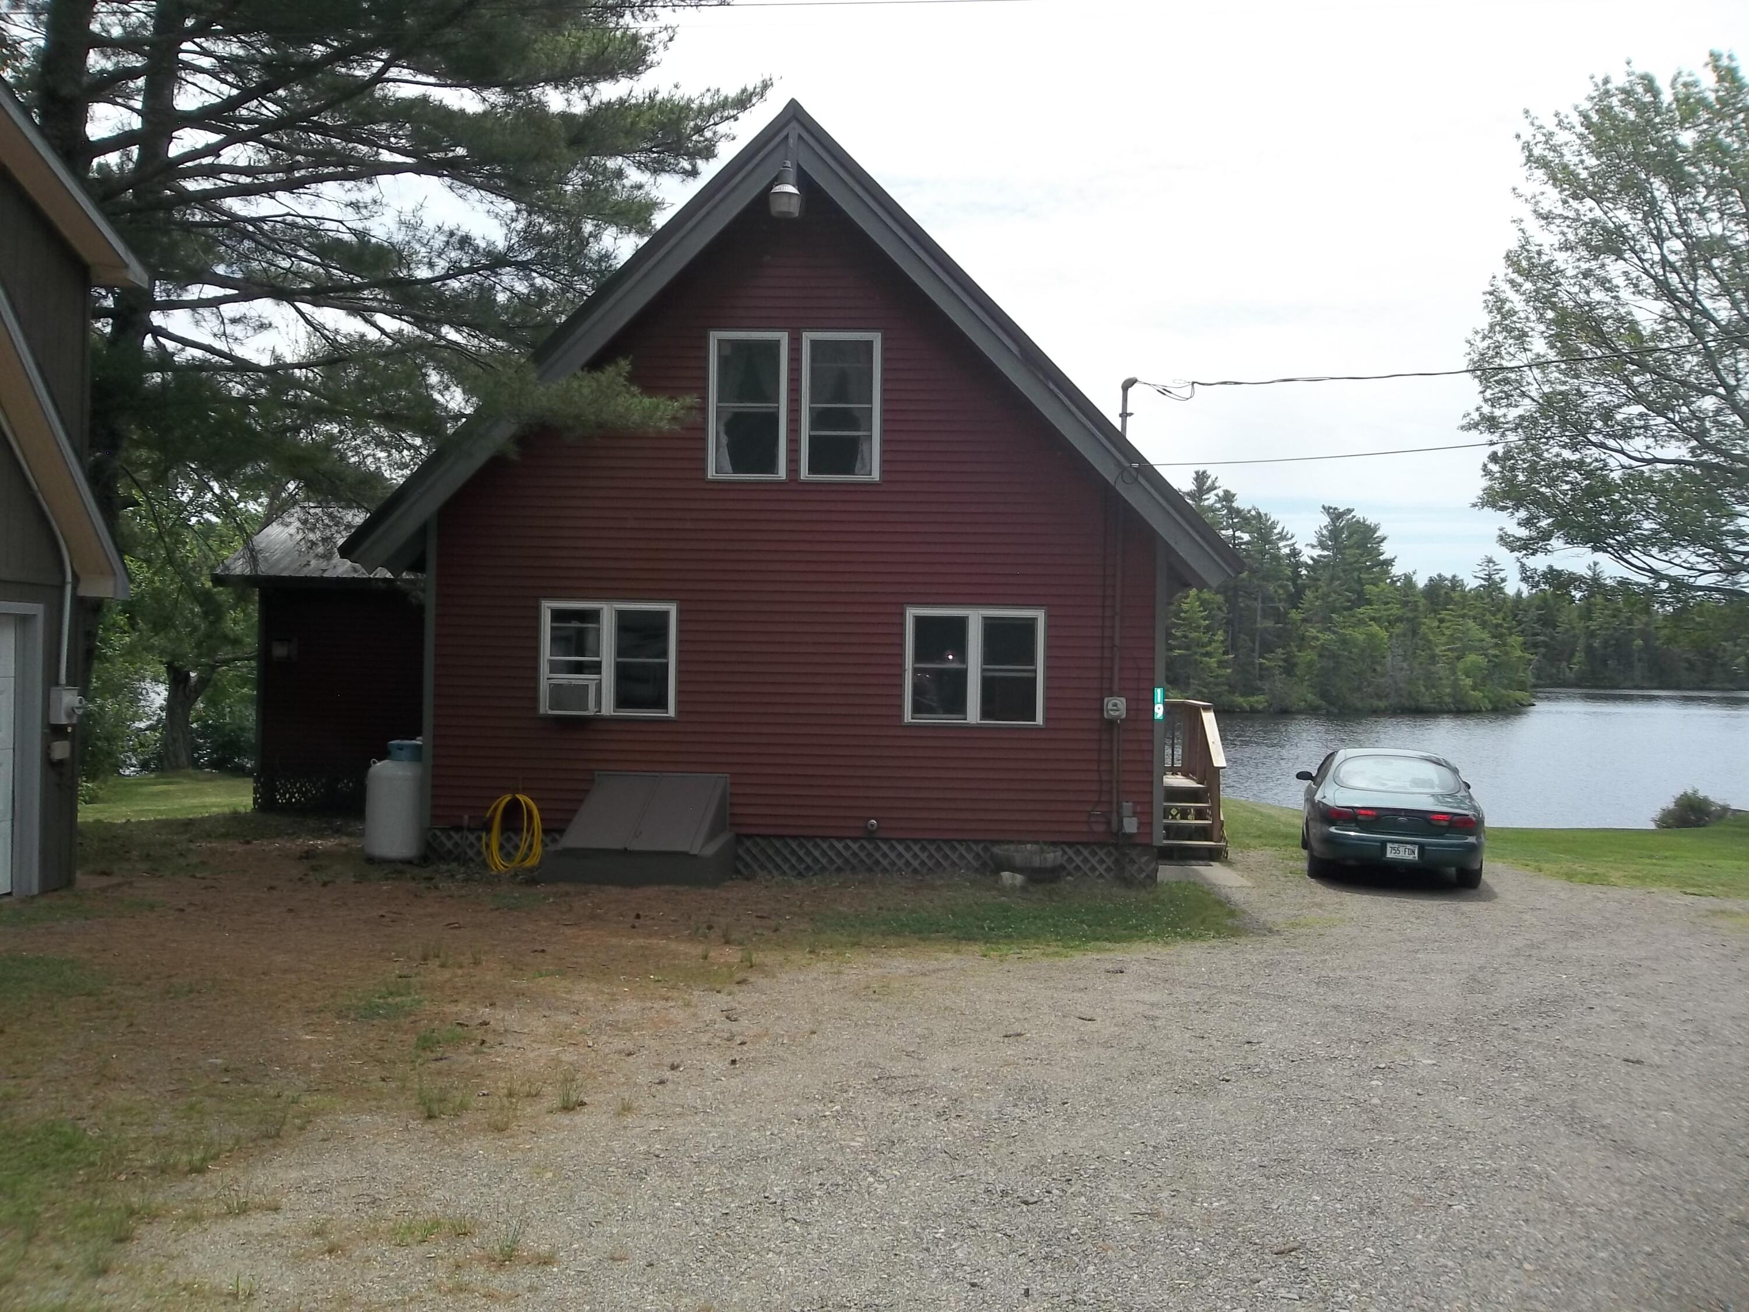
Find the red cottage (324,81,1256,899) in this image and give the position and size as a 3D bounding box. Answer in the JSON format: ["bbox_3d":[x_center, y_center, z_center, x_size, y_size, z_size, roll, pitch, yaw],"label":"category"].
[{"bbox_3d":[-0.611,-1.511,18.262,8.664,7.506,10.500,1,0,3],"label":"red cottage"}]

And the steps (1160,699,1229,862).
[{"bbox_3d":[3.522,1.434,16.613,1.069,1.760,2.400,1,0,3],"label":"steps"}]

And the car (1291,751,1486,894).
[{"bbox_3d":[6.030,1.805,16.120,1.860,1.400,5.000,1,-1,17],"label":"car"}]

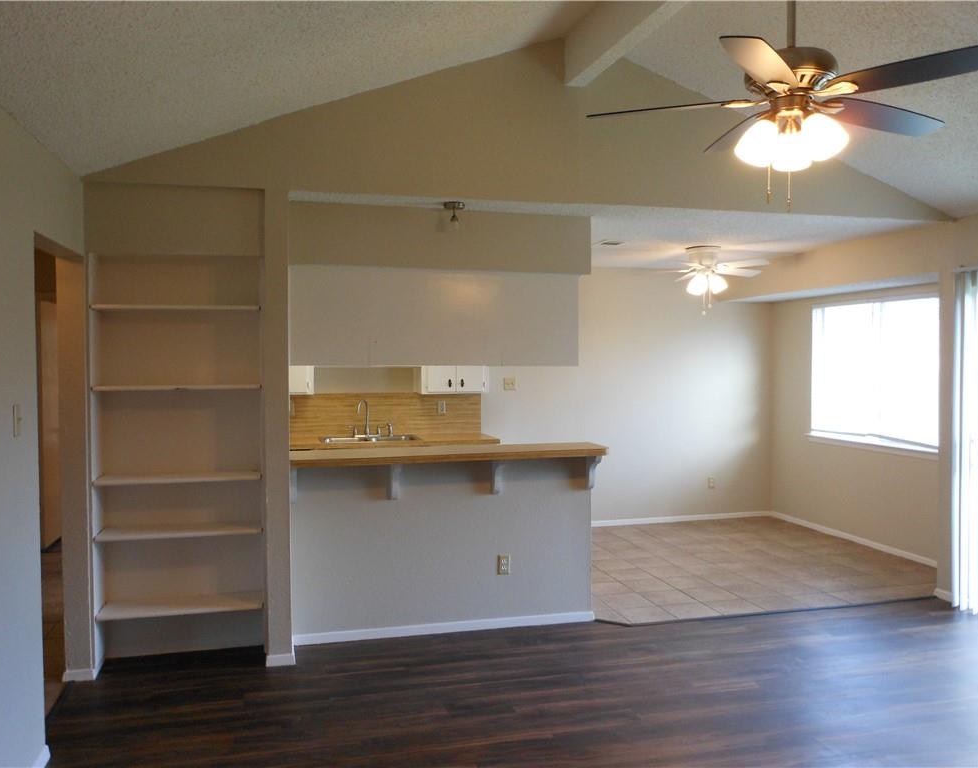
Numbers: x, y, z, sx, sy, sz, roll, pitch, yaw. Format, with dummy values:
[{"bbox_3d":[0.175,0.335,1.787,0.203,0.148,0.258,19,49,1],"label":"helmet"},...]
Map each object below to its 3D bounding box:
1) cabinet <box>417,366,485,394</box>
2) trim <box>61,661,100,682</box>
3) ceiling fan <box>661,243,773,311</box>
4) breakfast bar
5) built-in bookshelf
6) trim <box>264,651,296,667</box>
[{"bbox_3d":[-0.325,-0.312,7.241,0.595,0.782,0.310,-1,2,-14],"label":"cabinet"},{"bbox_3d":[-2.009,1.429,4.052,0.157,0.060,0.020,-1,2,-14],"label":"trim"},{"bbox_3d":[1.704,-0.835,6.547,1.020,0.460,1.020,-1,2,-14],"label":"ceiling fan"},{"bbox_3d":[-0.208,0.901,4.671,1.755,1.063,0.405,-1,2,-14],"label":"breakfast bar"},{"bbox_3d":[-1.586,0.404,4.287,0.815,2.090,0.325,-1,2,-14],"label":"built-in bookshelf"},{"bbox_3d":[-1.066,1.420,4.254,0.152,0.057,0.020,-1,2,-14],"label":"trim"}]

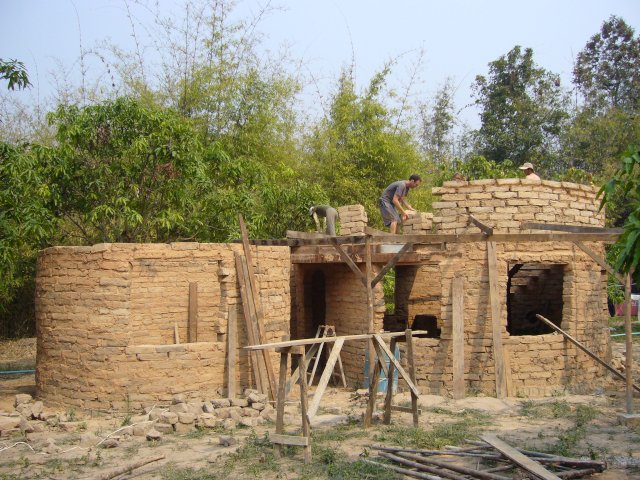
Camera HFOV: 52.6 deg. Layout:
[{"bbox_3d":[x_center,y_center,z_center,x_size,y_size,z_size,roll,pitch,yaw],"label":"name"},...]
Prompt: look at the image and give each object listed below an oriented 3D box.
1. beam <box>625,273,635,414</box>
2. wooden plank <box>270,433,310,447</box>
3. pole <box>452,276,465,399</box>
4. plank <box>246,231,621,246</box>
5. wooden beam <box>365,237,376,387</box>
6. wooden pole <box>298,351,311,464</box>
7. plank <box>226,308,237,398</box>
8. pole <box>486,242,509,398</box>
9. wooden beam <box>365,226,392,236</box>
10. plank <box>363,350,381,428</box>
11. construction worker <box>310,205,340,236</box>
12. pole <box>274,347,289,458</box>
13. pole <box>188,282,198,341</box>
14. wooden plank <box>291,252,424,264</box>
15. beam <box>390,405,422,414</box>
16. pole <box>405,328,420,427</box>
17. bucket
[{"bbox_3d":[4.154,1.190,8.685,0.075,2.290,0.075,0,-2,0],"label":"beam"},{"bbox_3d":[-0.302,1.938,6.279,0.431,0.078,0.045,-3,-6,28],"label":"wooden plank"},{"bbox_3d":[2.194,1.539,10.250,0.165,1.910,0.050,1,-6,0],"label":"pole"},{"bbox_3d":[1.446,0.017,9.250,5.360,0.110,0.110,-1,-2,14],"label":"plank"},{"bbox_3d":[0.694,1.098,8.760,0.070,2.240,0.070,-1,-2,0],"label":"wooden beam"},{"bbox_3d":[-0.157,1.768,6.880,0.070,1.220,0.060,-3,-2,0],"label":"wooden pole"},{"bbox_3d":[-1.321,1.718,9.812,0.110,1.382,0.035,-2,-9,14],"label":"plank"},{"bbox_3d":[2.799,1.240,10.214,0.130,2.478,0.040,-2,-6,-3],"label":"pole"},{"bbox_3d":[0.841,-0.122,9.300,0.060,0.110,1.600,-1,-2,23],"label":"wooden beam"},{"bbox_3d":[0.651,1.813,7.868,0.075,0.942,0.045,7,-3,24],"label":"plank"},{"bbox_3d":[0.079,-0.236,12.700,0.620,0.880,0.400,-1,-2,26],"label":"construction worker"},{"bbox_3d":[-0.383,1.625,6.440,0.068,1.065,0.055,2,-3,34],"label":"pole"},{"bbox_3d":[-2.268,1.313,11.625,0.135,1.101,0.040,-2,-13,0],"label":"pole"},{"bbox_3d":[0.628,0.307,10.750,2.234,0.165,0.070,0,-5,-3],"label":"wooden plank"},{"bbox_3d":[1.055,2.088,7.963,0.439,0.068,0.045,0,-4,35],"label":"beam"},{"bbox_3d":[1.205,1.795,8.400,0.070,1.280,0.060,-4,0,0],"label":"pole"},{"bbox_3d":[1.024,2.121,10.600,0.590,0.840,0.590,0,-5,0],"label":"bucket"}]

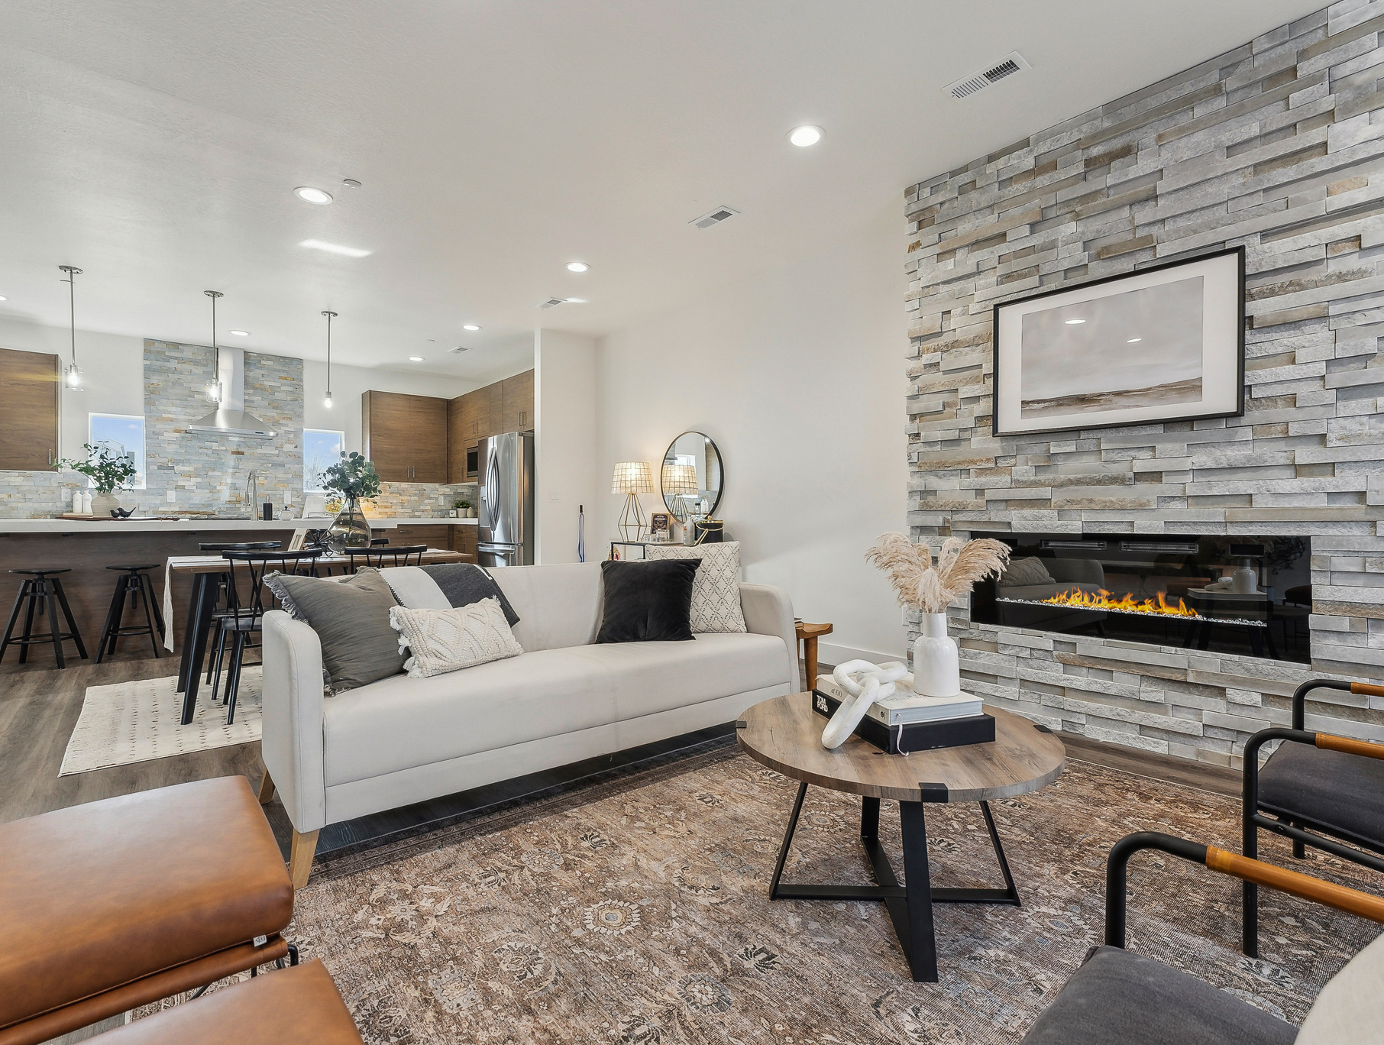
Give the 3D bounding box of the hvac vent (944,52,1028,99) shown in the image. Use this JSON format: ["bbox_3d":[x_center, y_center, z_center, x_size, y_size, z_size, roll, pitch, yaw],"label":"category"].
[{"bbox_3d":[1.194,-1.802,2.656,0.148,0.022,0.302,0,0,-39],"label":"hvac vent"}]

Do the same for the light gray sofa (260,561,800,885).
[{"bbox_3d":[-0.489,0.552,2.500,1.870,0.740,0.750,0,0,-39],"label":"light gray sofa"}]

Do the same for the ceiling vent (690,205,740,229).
[{"bbox_3d":[0.131,-1.810,3.897,0.142,0.022,0.310,0,0,-39],"label":"ceiling vent"}]

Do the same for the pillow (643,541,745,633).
[{"bbox_3d":[0.009,0.306,3.050,0.460,0.440,0.150,0,-15,-13],"label":"pillow"}]

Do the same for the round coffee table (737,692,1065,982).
[{"bbox_3d":[0.491,0.719,1.603,0.760,0.422,0.760,0,0,0],"label":"round coffee table"}]

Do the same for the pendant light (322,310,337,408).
[{"bbox_3d":[-3.182,-1.402,5.719,0.130,0.850,0.130,0,0,-40],"label":"pendant light"}]

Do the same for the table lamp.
[{"bbox_3d":[-0.499,-0.176,5.520,0.360,0.670,0.360,0,0,0],"label":"table lamp"}]

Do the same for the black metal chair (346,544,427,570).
[{"bbox_3d":[-1.768,0.526,3.607,0.450,0.800,0.500,0,0,-40],"label":"black metal chair"}]

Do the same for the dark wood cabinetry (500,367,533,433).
[{"bbox_3d":[-1.552,-1.230,6.851,0.570,0.565,0.860,0,0,-39],"label":"dark wood cabinetry"}]

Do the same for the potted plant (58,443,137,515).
[{"bbox_3d":[-4.217,-0.303,4.616,0.480,0.520,0.420,0,0,-40],"label":"potted plant"}]

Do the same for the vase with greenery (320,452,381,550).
[{"bbox_3d":[-1.955,-0.114,3.727,0.310,0.580,0.310,0,0,-39],"label":"vase with greenery"}]

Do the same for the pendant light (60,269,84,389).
[{"bbox_3d":[-4.456,-1.388,4.683,0.130,0.860,0.130,0,0,-40],"label":"pendant light"}]

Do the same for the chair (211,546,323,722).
[{"bbox_3d":[-2.064,0.521,3.184,0.420,0.790,0.560,0,0,-39],"label":"chair"}]

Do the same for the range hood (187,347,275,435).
[{"bbox_3d":[-4.793,-1.369,6.804,0.750,0.963,0.500,0,0,-39],"label":"range hood"}]

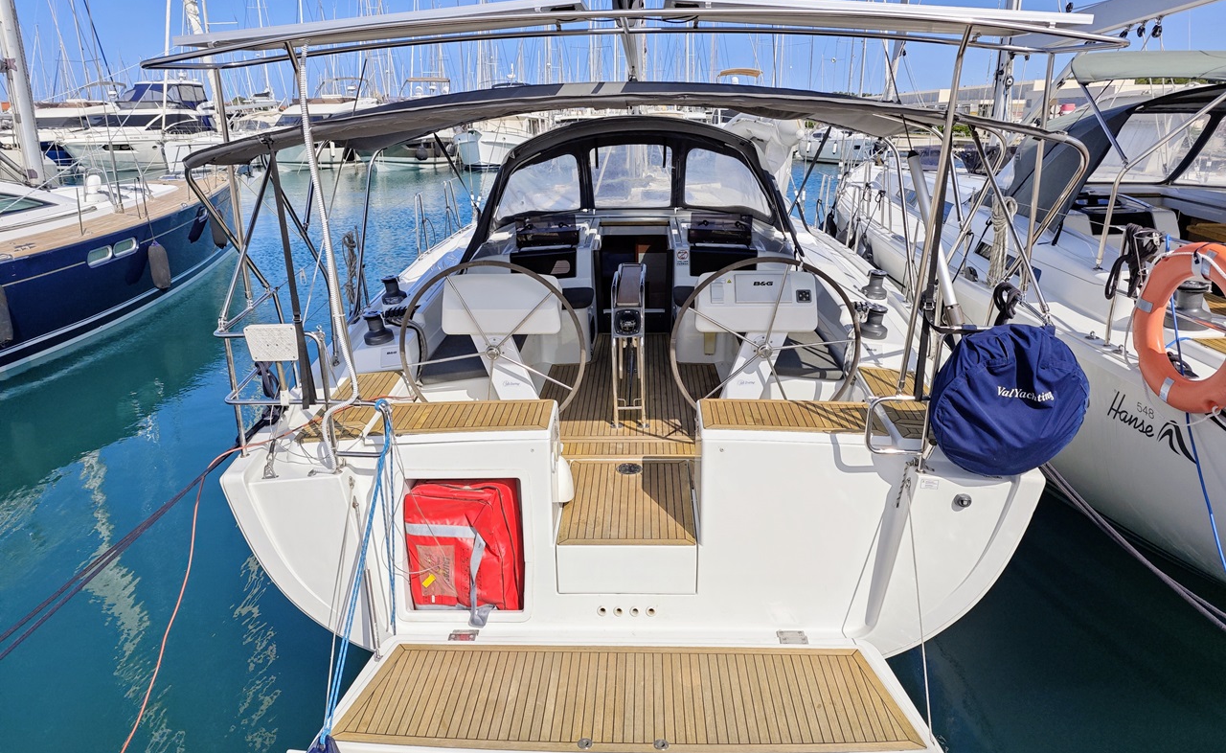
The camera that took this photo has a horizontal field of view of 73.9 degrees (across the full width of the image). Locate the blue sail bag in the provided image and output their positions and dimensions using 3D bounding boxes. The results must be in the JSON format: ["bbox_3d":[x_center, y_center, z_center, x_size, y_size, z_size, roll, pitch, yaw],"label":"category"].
[{"bbox_3d":[1.810,0.118,3.771,0.710,0.730,0.270,-3,18,-6],"label":"blue sail bag"}]

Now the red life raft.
[{"bbox_3d":[-0.768,0.850,4.360,0.520,0.680,0.360,-1,18,0],"label":"red life raft"}]

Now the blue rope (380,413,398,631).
[{"bbox_3d":[-1.109,0.749,4.067,0.055,1.200,0.050,0,18,2],"label":"blue rope"}]

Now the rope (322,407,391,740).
[{"bbox_3d":[-1.176,0.862,3.749,0.100,1.521,0.080,7,-11,0],"label":"rope"}]

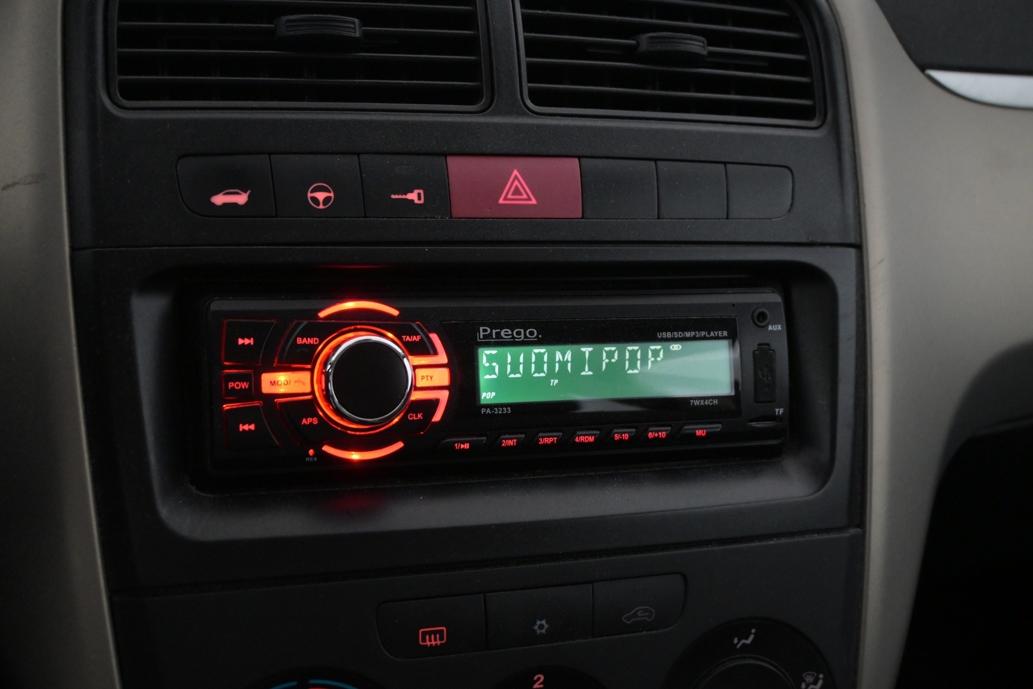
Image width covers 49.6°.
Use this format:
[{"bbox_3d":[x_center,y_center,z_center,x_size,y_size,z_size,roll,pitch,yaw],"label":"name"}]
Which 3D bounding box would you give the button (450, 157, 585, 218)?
[{"bbox_3d":[-0.002,-0.046,0.335,0.042,0.019,0.010,-2,-4,-17],"label":"button"}]

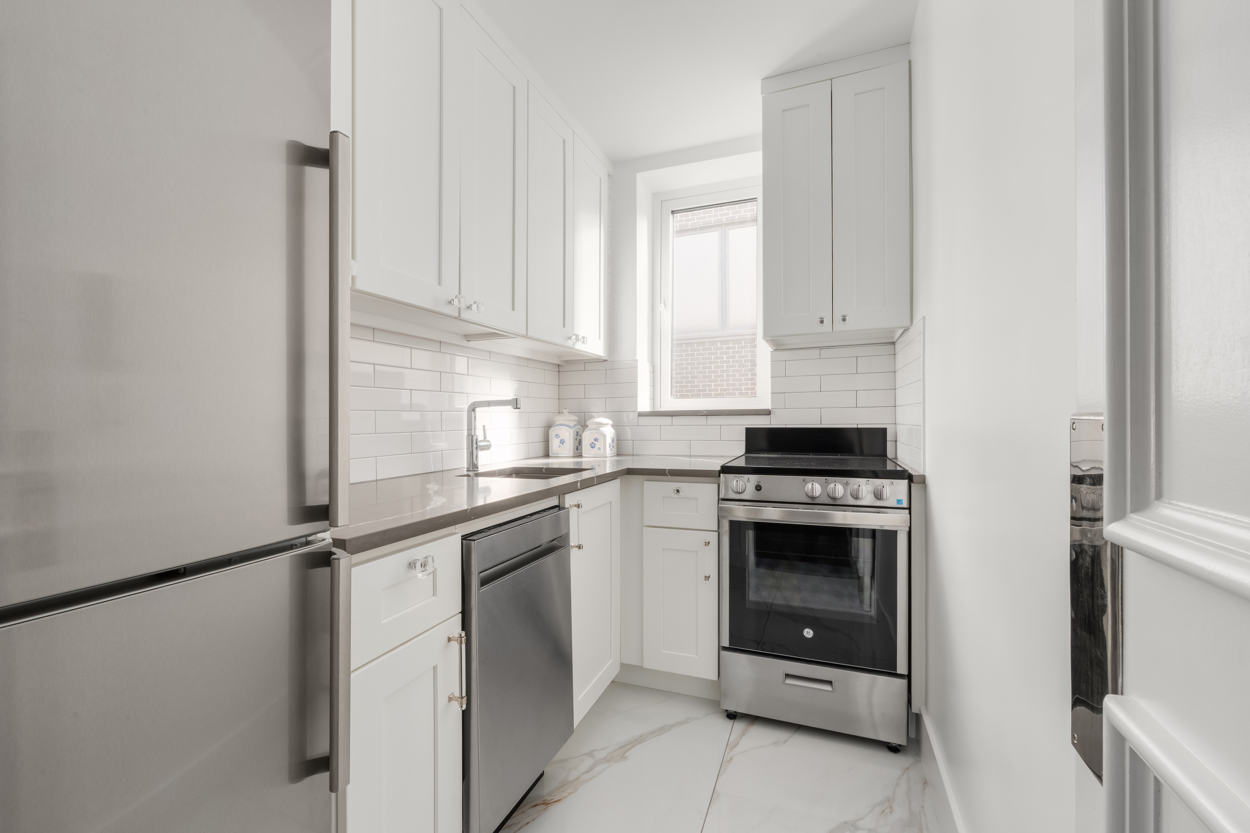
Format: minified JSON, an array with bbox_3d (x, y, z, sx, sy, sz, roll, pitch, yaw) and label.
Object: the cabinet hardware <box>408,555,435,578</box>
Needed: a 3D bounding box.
[{"bbox_3d":[-0.385,0.281,0.975,0.036,0.032,0.034,0,0,21],"label":"cabinet hardware"}]

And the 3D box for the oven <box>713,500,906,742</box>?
[{"bbox_3d":[0.730,0.677,2.045,0.606,0.760,0.635,0,0,21],"label":"oven"}]

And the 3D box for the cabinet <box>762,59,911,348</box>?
[{"bbox_3d":[0.859,-0.806,2.155,0.524,0.974,0.385,0,0,21],"label":"cabinet"}]

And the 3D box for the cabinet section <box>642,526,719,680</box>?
[{"bbox_3d":[0.312,0.719,2.259,0.299,0.563,0.520,0,0,22],"label":"cabinet section"}]

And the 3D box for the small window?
[{"bbox_3d":[0.480,-0.633,2.812,0.650,1.193,0.090,0,0,21],"label":"small window"}]

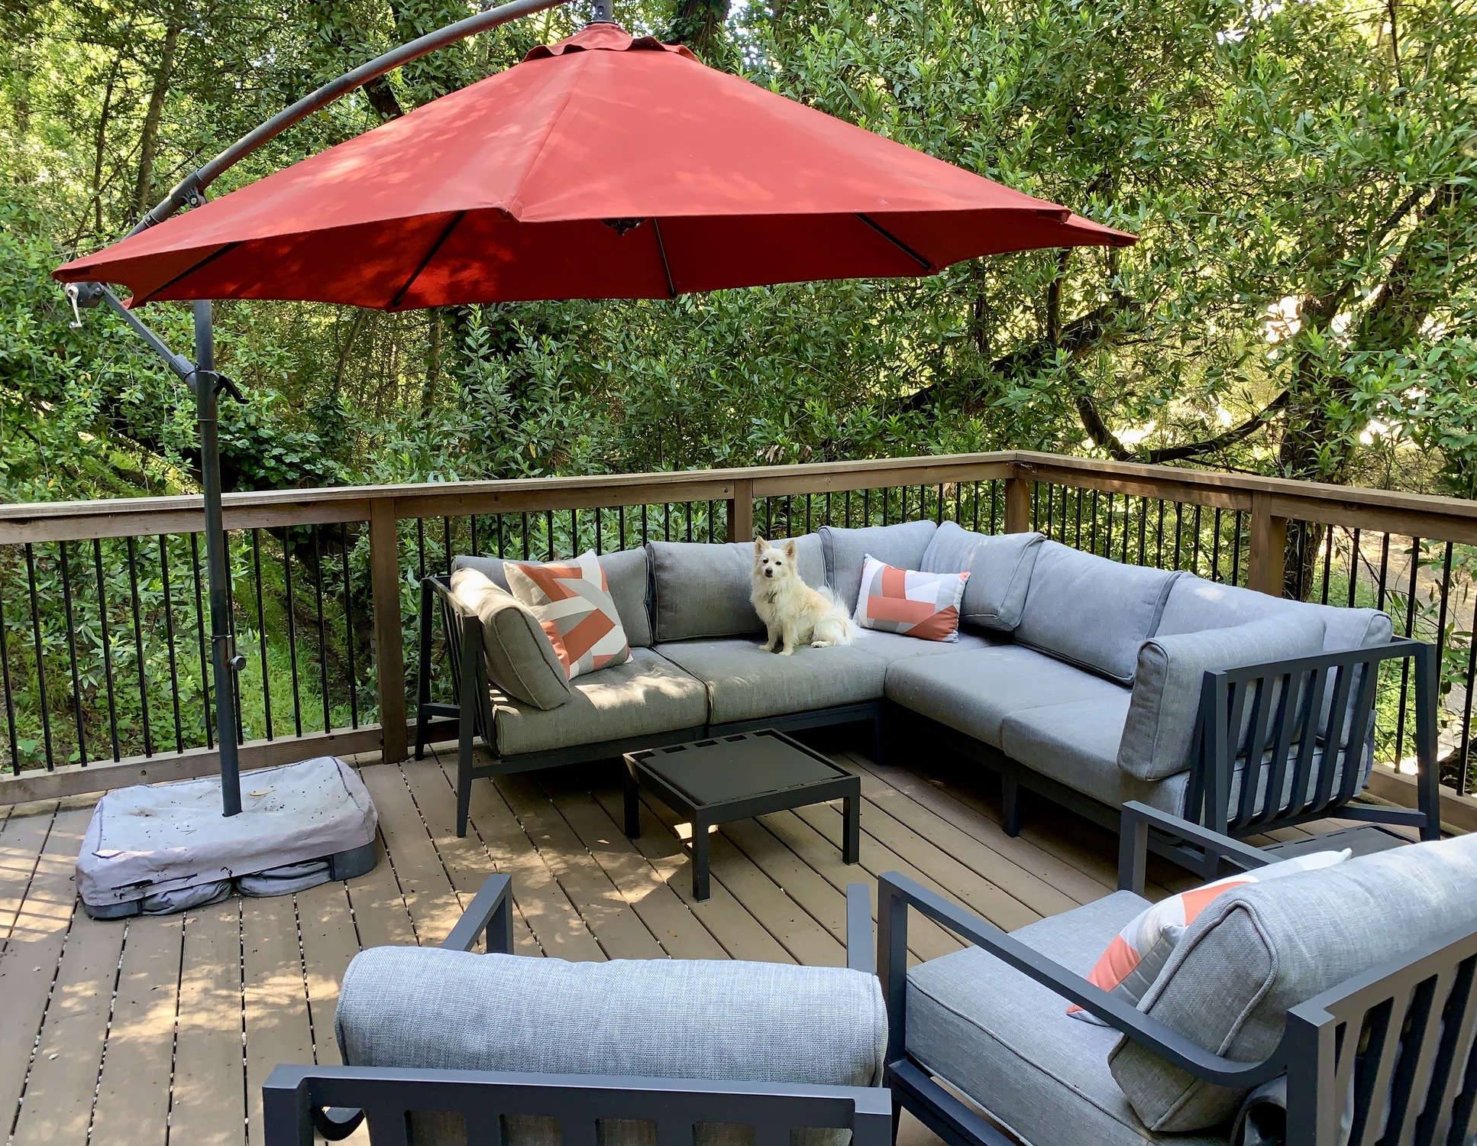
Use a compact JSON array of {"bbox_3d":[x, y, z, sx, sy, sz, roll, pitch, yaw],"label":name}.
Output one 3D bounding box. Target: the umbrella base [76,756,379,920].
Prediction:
[{"bbox_3d":[-1.595,0.806,3.634,0.800,0.165,0.750,-5,11,-23],"label":"umbrella base"}]

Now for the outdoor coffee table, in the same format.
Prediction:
[{"bbox_3d":[0.001,0.737,3.593,0.540,0.280,0.540,-6,12,-27],"label":"outdoor coffee table"}]

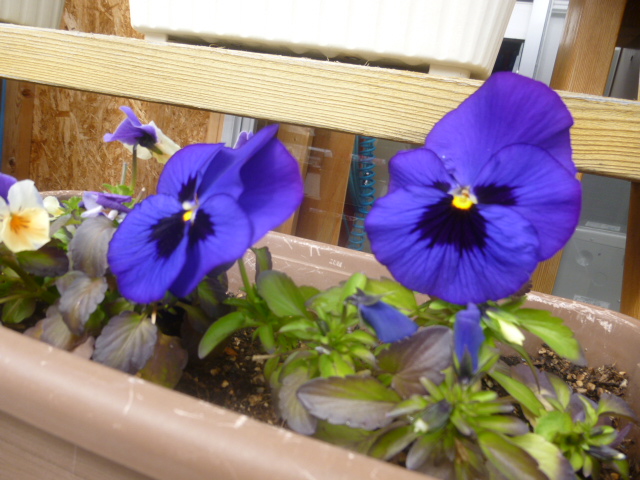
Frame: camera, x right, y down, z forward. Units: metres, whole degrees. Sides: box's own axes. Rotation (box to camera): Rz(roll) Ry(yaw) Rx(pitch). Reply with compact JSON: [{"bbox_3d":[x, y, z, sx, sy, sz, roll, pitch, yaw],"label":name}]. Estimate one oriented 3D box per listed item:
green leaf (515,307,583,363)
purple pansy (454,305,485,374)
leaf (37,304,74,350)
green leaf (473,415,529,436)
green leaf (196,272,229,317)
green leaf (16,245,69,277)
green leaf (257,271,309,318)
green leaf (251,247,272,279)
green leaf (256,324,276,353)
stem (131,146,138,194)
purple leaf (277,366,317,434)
[{"bbox_3d":[0.107,0.045,0.215,0.034,0.014,0.014,24,28,-19],"label":"green leaf"},{"bbox_3d":[0.053,0.036,0.165,0.011,0.025,0.011,0,6,0],"label":"purple pansy"},{"bbox_3d":[-0.100,0.033,0.175,0.014,0.017,0.007,17,-19,7],"label":"leaf"},{"bbox_3d":[0.060,0.062,0.154,0.019,0.005,0.009,6,37,6],"label":"green leaf"},{"bbox_3d":[-0.052,0.026,0.225,0.016,0.022,0.009,-3,-12,-13],"label":"green leaf"},{"bbox_3d":[-0.138,0.010,0.230,0.025,0.014,0.010,4,18,-7],"label":"green leaf"},{"bbox_3d":[-0.017,0.025,0.215,0.018,0.028,0.008,-25,-12,-13],"label":"green leaf"},{"bbox_3d":[-0.034,0.013,0.265,0.012,0.020,0.008,2,6,18],"label":"green leaf"},{"bbox_3d":[-0.023,0.043,0.200,0.008,0.013,0.004,-11,-25,-5],"label":"green leaf"},{"bbox_3d":[-0.112,-0.043,0.280,0.003,0.028,0.003,9,10,0],"label":"stem"},{"bbox_3d":[-0.008,0.056,0.162,0.016,0.027,0.007,-12,-31,14],"label":"purple leaf"}]

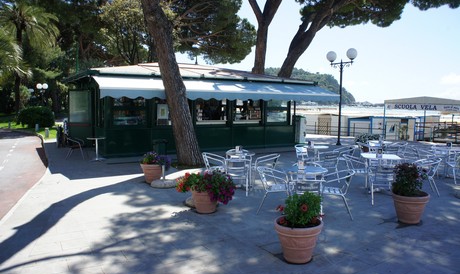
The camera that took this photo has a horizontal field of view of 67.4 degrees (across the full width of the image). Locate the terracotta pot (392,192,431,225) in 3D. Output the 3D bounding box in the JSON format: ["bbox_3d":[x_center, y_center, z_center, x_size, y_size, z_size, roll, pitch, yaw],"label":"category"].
[{"bbox_3d":[2.807,1.086,5.368,0.508,0.439,0.508,0,5,0],"label":"terracotta pot"}]

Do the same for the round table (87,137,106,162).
[{"bbox_3d":[-4.272,0.402,11.082,0.600,0.720,0.600,0,5,0],"label":"round table"}]

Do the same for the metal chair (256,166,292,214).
[{"bbox_3d":[0.776,0.896,5.826,0.560,0.735,0.550,1,5,9],"label":"metal chair"}]

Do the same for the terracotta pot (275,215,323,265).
[{"bbox_3d":[0.805,1.210,4.053,0.559,0.432,0.559,0,5,0],"label":"terracotta pot"}]

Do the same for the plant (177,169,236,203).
[{"bbox_3d":[-0.388,0.798,5.735,0.940,0.500,0.700,0,5,0],"label":"plant"}]

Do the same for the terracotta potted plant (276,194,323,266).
[{"bbox_3d":[0.805,1.038,4.037,0.559,0.778,0.559,0,5,0],"label":"terracotta potted plant"}]

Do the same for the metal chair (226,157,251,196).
[{"bbox_3d":[0.167,0.773,7.047,0.540,0.740,0.570,1,5,7],"label":"metal chair"}]

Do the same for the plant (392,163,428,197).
[{"bbox_3d":[2.777,0.650,5.349,0.530,0.500,0.500,3,6,28],"label":"plant"}]

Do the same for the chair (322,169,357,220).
[{"bbox_3d":[1.706,0.919,5.484,0.570,0.740,0.540,1,5,11],"label":"chair"}]

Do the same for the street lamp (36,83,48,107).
[{"bbox_3d":[-19.369,-3.428,35.837,1.500,4.185,0.480,3,6,28],"label":"street lamp"}]

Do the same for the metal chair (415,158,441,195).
[{"bbox_3d":[3.911,0.787,7.023,0.560,0.735,0.550,2,5,18],"label":"metal chair"}]

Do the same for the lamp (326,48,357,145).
[{"bbox_3d":[4.935,-1.731,15.415,0.480,4.222,1.600,-4,6,-34],"label":"lamp"}]

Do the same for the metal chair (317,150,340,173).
[{"bbox_3d":[2.267,0.685,8.113,0.540,0.740,0.570,-1,5,-10],"label":"metal chair"}]

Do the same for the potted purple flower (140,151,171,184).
[{"bbox_3d":[-1.713,0.675,7.993,0.670,0.750,0.600,0,5,0],"label":"potted purple flower"}]

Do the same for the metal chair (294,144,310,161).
[{"bbox_3d":[1.958,0.610,8.940,0.540,0.740,0.570,-3,6,-28],"label":"metal chair"}]

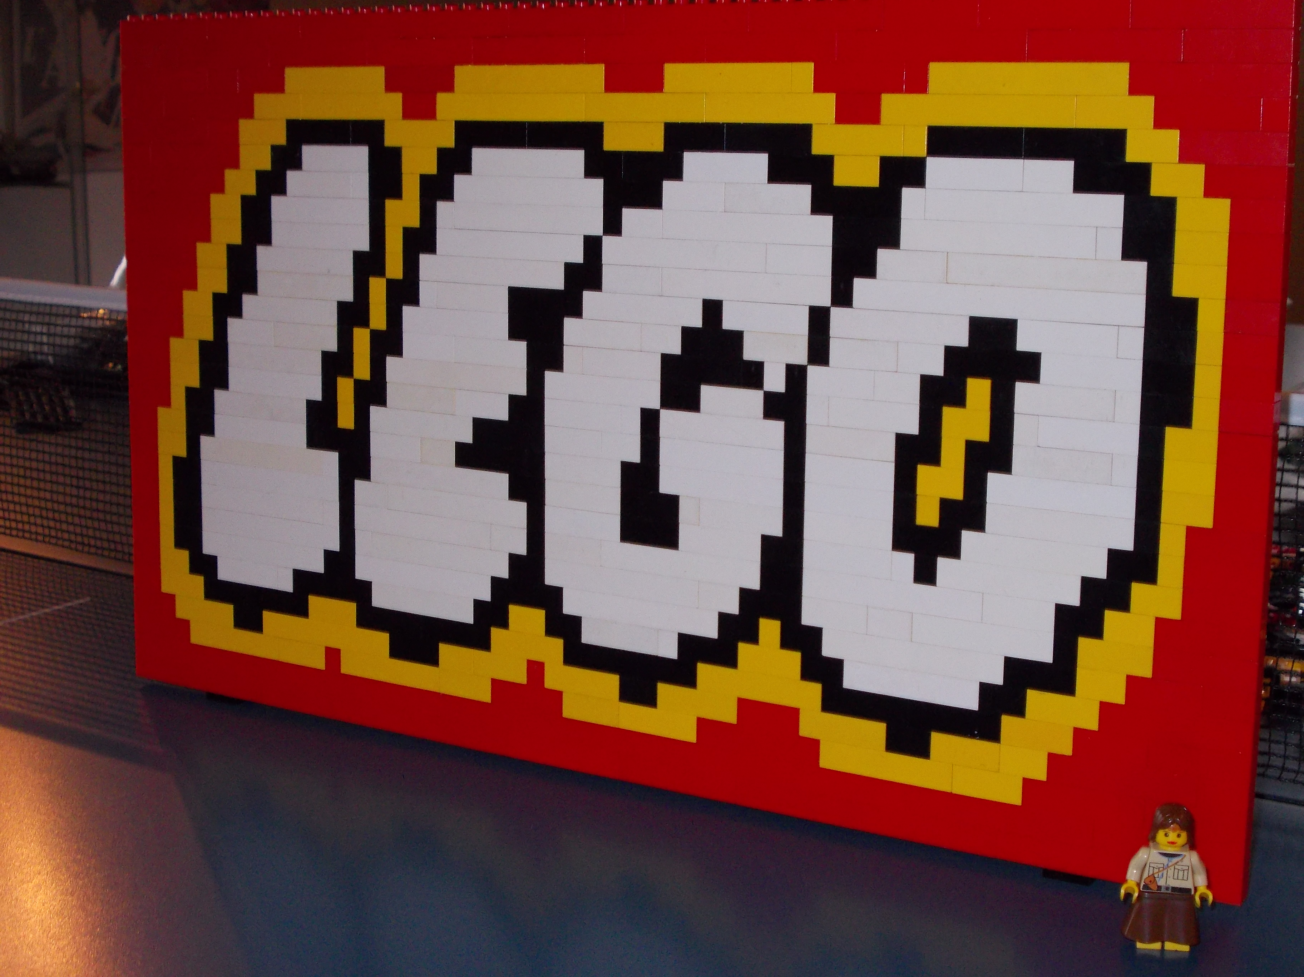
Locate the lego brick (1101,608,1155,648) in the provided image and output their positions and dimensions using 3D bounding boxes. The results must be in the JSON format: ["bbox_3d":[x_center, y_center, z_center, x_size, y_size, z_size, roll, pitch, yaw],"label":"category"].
[{"bbox_3d":[0.147,0.042,0.587,0.016,0.010,0.008,7,12,31],"label":"lego brick"}]

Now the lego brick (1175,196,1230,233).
[{"bbox_3d":[0.160,-0.079,0.553,0.016,0.010,0.008,7,12,31],"label":"lego brick"}]

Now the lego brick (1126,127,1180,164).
[{"bbox_3d":[0.147,-0.100,0.559,0.016,0.010,0.008,7,12,31],"label":"lego brick"}]

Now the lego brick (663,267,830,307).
[{"bbox_3d":[0.033,-0.067,0.639,0.064,0.010,0.008,7,12,31],"label":"lego brick"}]

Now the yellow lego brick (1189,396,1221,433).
[{"bbox_3d":[0.163,-0.022,0.562,0.008,0.010,0.008,7,12,31],"label":"yellow lego brick"}]

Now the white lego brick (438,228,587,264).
[{"bbox_3d":[-0.049,-0.087,0.685,0.064,0.010,0.008,7,12,31],"label":"white lego brick"}]

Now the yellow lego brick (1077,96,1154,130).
[{"bbox_3d":[0.137,-0.110,0.562,0.024,0.010,0.008,7,12,31],"label":"yellow lego brick"}]

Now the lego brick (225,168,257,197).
[{"bbox_3d":[-0.157,-0.119,0.748,0.016,0.010,0.008,7,12,31],"label":"lego brick"}]

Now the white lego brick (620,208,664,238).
[{"bbox_3d":[-0.001,-0.090,0.656,0.016,0.010,0.008,7,12,31],"label":"white lego brick"}]

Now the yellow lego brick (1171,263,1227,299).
[{"bbox_3d":[0.160,-0.060,0.558,0.016,0.010,0.008,7,13,31],"label":"yellow lego brick"}]

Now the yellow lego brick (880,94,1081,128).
[{"bbox_3d":[0.100,-0.115,0.585,0.064,0.010,0.008,7,12,31],"label":"yellow lego brick"}]

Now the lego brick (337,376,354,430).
[{"bbox_3d":[-0.115,-0.033,0.736,0.008,0.019,0.008,7,12,31],"label":"lego brick"}]

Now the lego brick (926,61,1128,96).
[{"bbox_3d":[0.114,-0.122,0.576,0.064,0.010,0.008,7,12,31],"label":"lego brick"}]

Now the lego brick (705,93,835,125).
[{"bbox_3d":[0.040,-0.122,0.621,0.048,0.010,0.008,7,12,31],"label":"lego brick"}]

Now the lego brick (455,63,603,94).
[{"bbox_3d":[-0.041,-0.143,0.670,0.064,0.010,0.008,7,13,31],"label":"lego brick"}]

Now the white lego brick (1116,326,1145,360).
[{"bbox_3d":[0.143,-0.044,0.569,0.008,0.010,0.008,7,12,31],"label":"white lego brick"}]

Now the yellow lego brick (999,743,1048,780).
[{"bbox_3d":[0.119,0.086,0.607,0.016,0.010,0.008,7,12,31],"label":"yellow lego brick"}]

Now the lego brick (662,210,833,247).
[{"bbox_3d":[0.033,-0.086,0.633,0.064,0.010,0.008,7,12,31],"label":"lego brick"}]

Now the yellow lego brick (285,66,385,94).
[{"bbox_3d":[-0.116,-0.152,0.717,0.048,0.010,0.008,7,12,31],"label":"yellow lego brick"}]

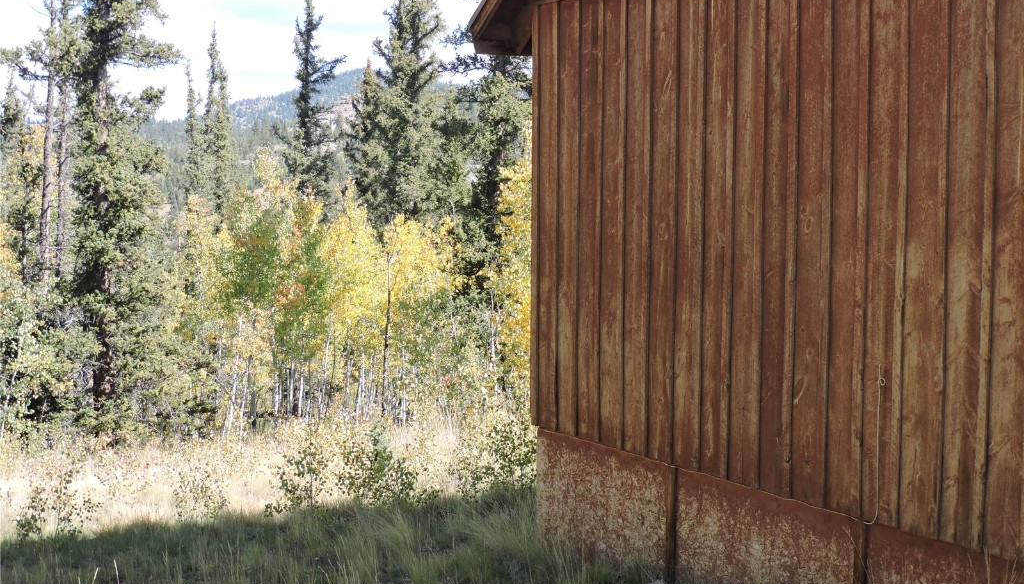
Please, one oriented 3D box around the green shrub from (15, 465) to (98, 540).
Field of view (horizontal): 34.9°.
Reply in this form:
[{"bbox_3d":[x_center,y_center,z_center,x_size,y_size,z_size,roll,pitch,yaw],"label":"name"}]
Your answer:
[{"bbox_3d":[-3.330,1.540,11.900,0.600,0.550,0.550,0,4,0],"label":"green shrub"}]

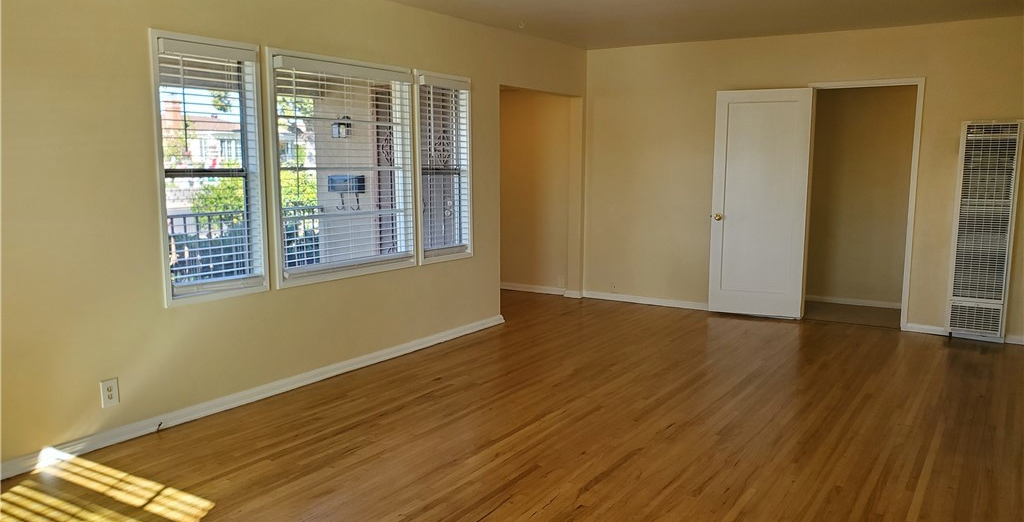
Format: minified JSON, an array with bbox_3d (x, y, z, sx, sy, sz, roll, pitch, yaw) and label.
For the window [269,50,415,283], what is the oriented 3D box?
[{"bbox_3d":[-1.090,-0.594,5.039,0.110,1.382,1.241,5,9,34],"label":"window"}]

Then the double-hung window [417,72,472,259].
[{"bbox_3d":[-0.519,-0.711,5.848,0.065,1.304,0.599,5,9,34],"label":"double-hung window"}]

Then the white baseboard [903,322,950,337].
[{"bbox_3d":[3.401,0.554,6.303,0.327,0.075,0.018,5,9,34],"label":"white baseboard"}]

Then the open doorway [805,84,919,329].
[{"bbox_3d":[2.922,-0.443,6.520,0.818,1.995,0.120,5,9,34],"label":"open doorway"}]

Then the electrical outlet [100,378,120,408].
[{"bbox_3d":[-1.983,0.647,3.792,0.008,0.133,0.087,5,9,34],"label":"electrical outlet"}]

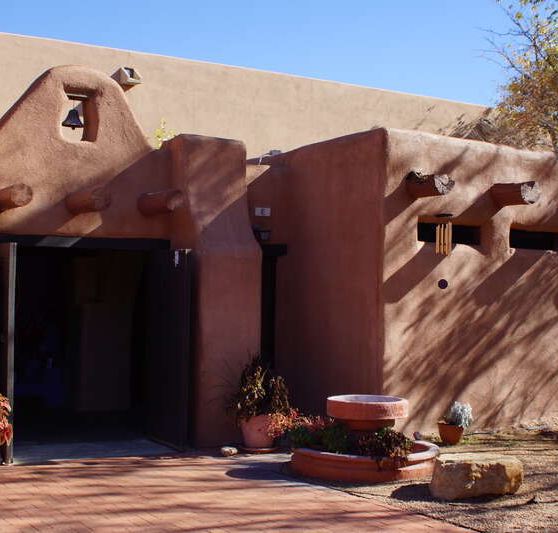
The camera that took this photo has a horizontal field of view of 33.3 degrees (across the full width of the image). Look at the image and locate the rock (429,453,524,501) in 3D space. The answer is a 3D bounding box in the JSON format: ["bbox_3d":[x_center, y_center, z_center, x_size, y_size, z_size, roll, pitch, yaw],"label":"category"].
[{"bbox_3d":[1.594,1.682,7.539,0.690,0.310,0.390,1,-1,-8],"label":"rock"}]

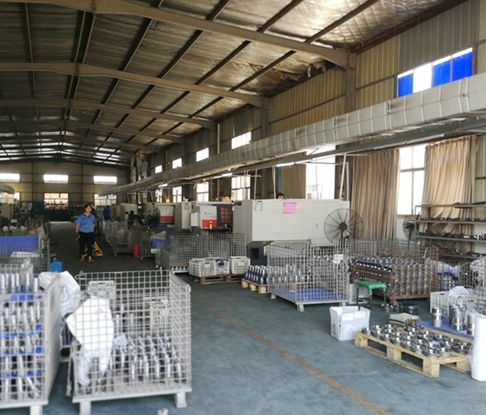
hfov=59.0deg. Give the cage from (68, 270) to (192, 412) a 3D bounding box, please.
[{"bbox_3d":[-0.930,1.021,3.599,0.820,0.870,1.030,0,0,-17],"label":"cage"}]

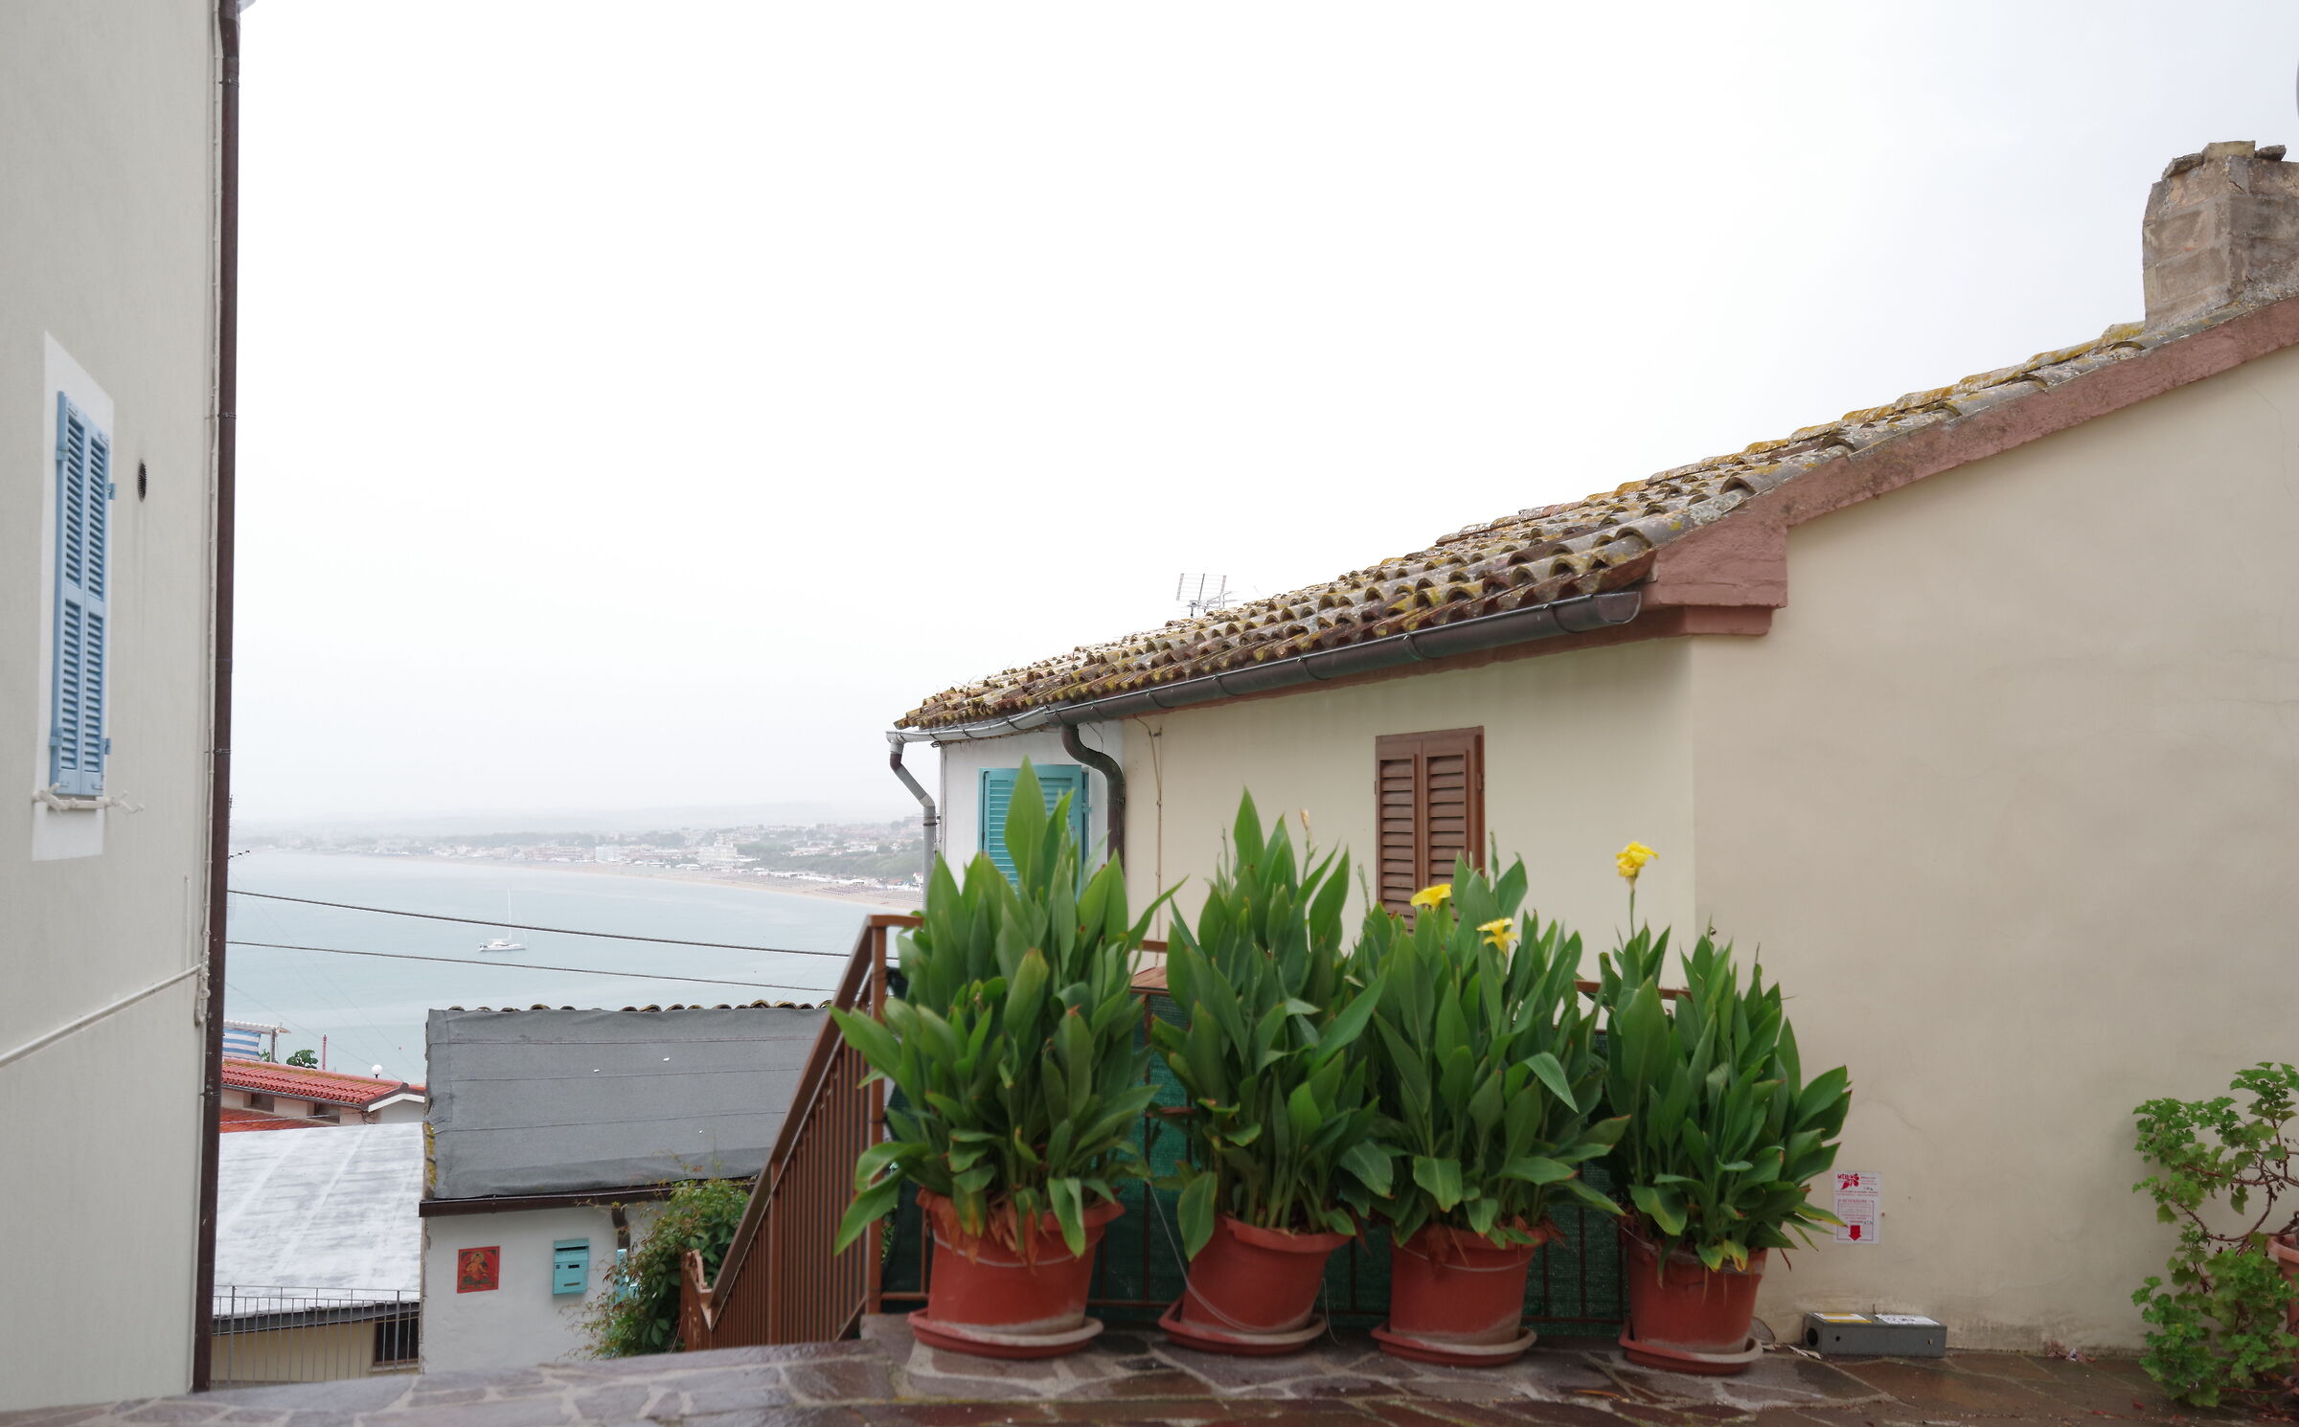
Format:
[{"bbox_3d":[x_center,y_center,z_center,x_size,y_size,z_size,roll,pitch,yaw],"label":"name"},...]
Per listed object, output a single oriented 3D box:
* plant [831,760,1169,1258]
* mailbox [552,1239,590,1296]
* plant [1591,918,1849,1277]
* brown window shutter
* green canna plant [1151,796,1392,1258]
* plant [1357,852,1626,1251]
[{"bbox_3d":[-0.366,0.712,4.681,0.808,1.190,0.750,1,-3,-17],"label":"plant"},{"bbox_3d":[-3.260,3.123,10.800,0.210,0.310,0.080,1,-3,-18],"label":"mailbox"},{"bbox_3d":[1.598,1.059,5.320,0.694,0.945,0.640,1,-3,-17],"label":"plant"},{"bbox_3d":[1.080,0.622,7.343,0.060,1.100,0.980,1,-3,-16],"label":"brown window shutter"},{"bbox_3d":[0.312,0.792,4.900,0.599,1.165,0.600,0,-3,0],"label":"green canna plant"},{"bbox_3d":[0.907,0.889,5.080,0.691,1.009,0.650,0,-3,0],"label":"plant"}]

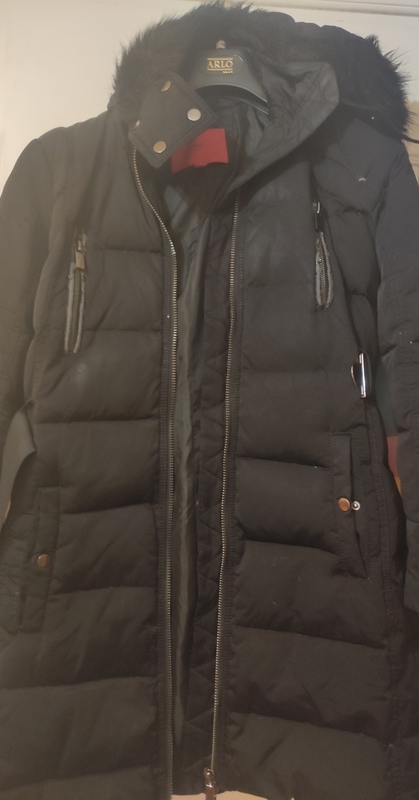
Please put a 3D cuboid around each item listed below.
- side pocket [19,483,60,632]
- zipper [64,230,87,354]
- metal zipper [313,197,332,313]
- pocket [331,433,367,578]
[{"bbox_3d":[-0.210,0.197,0.715,0.028,0.175,0.022,7,-3,12],"label":"side pocket"},{"bbox_3d":[-0.170,-0.138,0.735,0.023,0.158,0.018,4,-2,10],"label":"zipper"},{"bbox_3d":[0.147,-0.188,0.745,0.022,0.143,0.018,-3,-2,-9],"label":"metal zipper"},{"bbox_3d":[0.176,0.133,0.730,0.028,0.180,0.022,-6,-3,-10],"label":"pocket"}]

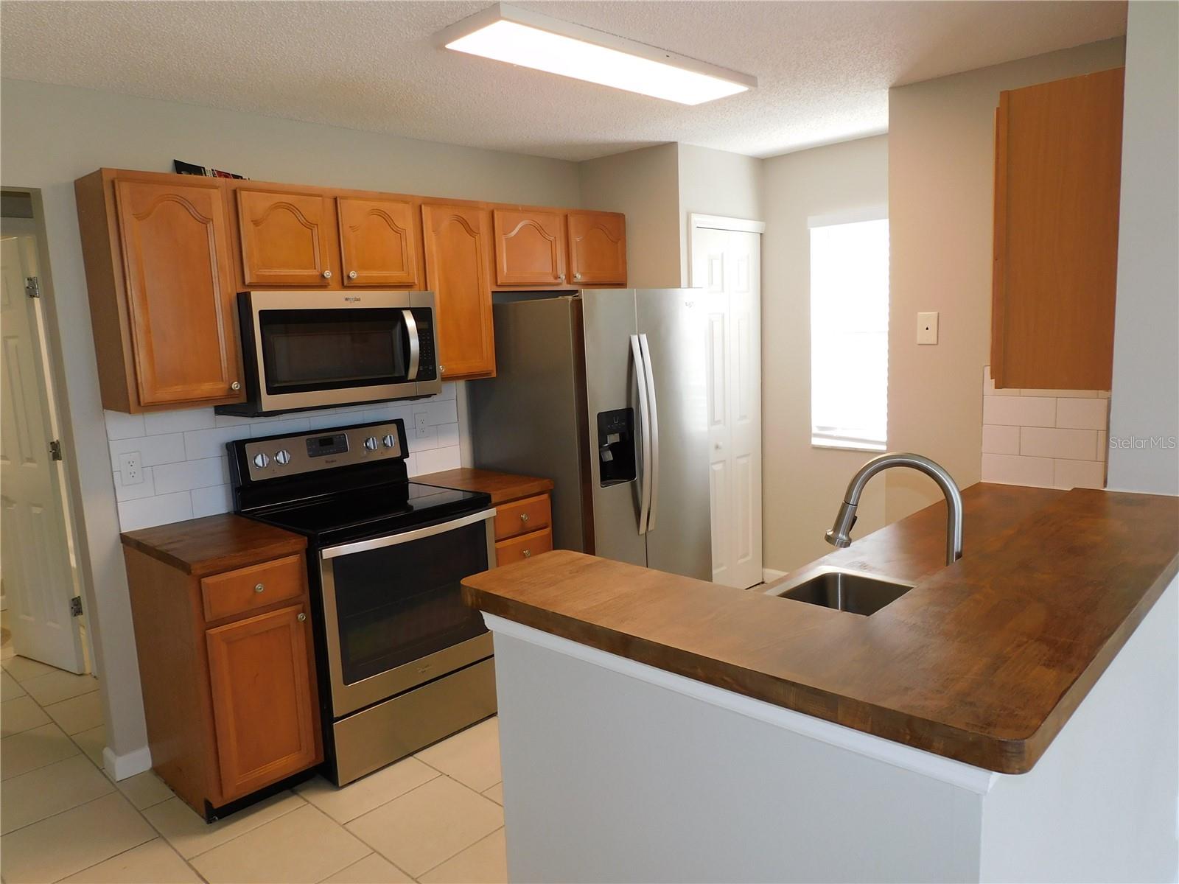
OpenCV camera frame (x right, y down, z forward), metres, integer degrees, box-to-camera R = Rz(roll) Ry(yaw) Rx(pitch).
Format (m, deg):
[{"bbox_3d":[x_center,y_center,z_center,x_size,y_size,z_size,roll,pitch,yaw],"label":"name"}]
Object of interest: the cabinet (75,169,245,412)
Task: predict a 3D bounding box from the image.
[{"bbox_3d":[-1.467,-0.507,2.825,0.320,0.768,0.380,6,12,44],"label":"cabinet"}]

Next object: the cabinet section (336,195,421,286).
[{"bbox_3d":[-0.936,-0.795,3.323,0.310,0.350,0.366,6,12,44],"label":"cabinet section"}]

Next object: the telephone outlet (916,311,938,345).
[{"bbox_3d":[1.323,-0.443,3.198,0.077,0.124,0.010,6,12,43],"label":"telephone outlet"}]

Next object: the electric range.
[{"bbox_3d":[-0.855,0.556,3.219,0.698,1.178,0.752,6,12,43],"label":"electric range"}]

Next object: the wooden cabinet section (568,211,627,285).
[{"bbox_3d":[-0.055,-0.968,4.207,0.310,0.358,0.432,6,12,44],"label":"wooden cabinet section"}]

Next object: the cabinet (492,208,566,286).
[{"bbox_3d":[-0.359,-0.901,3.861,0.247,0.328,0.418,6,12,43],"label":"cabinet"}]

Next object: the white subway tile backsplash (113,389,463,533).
[{"bbox_3d":[-1.155,0.008,3.423,0.020,0.443,1.520,6,12,44],"label":"white subway tile backsplash"}]

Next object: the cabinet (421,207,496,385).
[{"bbox_3d":[-0.637,-0.640,3.597,0.247,0.730,0.346,6,12,43],"label":"cabinet"}]

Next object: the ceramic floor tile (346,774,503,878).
[{"bbox_3d":[-0.521,1.246,2.668,0.403,0.012,0.403,6,12,44],"label":"ceramic floor tile"}]

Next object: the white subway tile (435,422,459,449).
[{"bbox_3d":[-0.671,-0.030,3.878,0.014,0.110,0.129,6,12,43],"label":"white subway tile"}]

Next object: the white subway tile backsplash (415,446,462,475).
[{"bbox_3d":[-0.708,0.087,3.851,0.014,0.111,0.252,6,12,43],"label":"white subway tile backsplash"}]

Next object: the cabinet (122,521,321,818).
[{"bbox_3d":[-1.298,0.774,2.916,0.635,0.907,0.376,6,12,44],"label":"cabinet"}]

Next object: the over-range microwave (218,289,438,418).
[{"bbox_3d":[-1.011,-0.360,3.193,0.416,0.430,0.751,6,12,43],"label":"over-range microwave"}]

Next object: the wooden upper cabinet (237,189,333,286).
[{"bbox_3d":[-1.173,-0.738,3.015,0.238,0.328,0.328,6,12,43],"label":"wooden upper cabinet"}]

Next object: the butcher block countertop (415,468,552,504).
[{"bbox_3d":[-0.516,0.190,3.614,0.632,0.038,0.374,6,12,43],"label":"butcher block countertop"}]

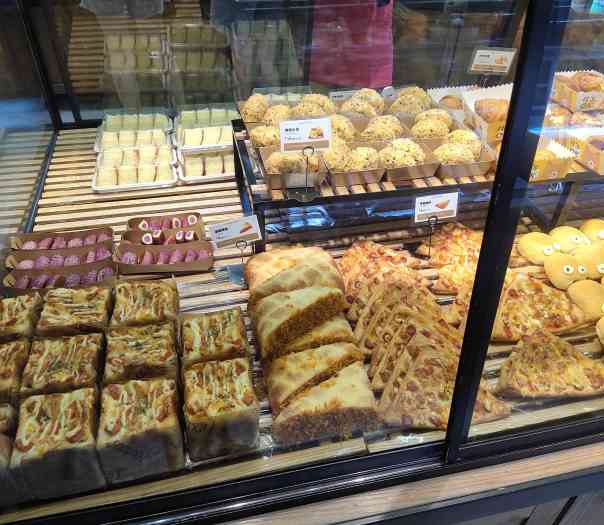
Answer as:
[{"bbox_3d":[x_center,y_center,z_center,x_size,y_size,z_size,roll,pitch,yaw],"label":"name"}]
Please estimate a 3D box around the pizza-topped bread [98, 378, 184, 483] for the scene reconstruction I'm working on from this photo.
[{"bbox_3d":[-0.202,0.208,0.646,0.092,0.066,0.097,-7,34,-12],"label":"pizza-topped bread"}]

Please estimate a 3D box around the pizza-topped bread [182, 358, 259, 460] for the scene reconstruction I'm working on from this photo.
[{"bbox_3d":[-0.107,0.191,0.674,0.092,0.066,0.097,-7,34,-12],"label":"pizza-topped bread"}]

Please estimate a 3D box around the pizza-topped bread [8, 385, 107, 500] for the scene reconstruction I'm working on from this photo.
[{"bbox_3d":[-0.294,0.219,0.626,0.092,0.066,0.097,-7,34,-12],"label":"pizza-topped bread"}]

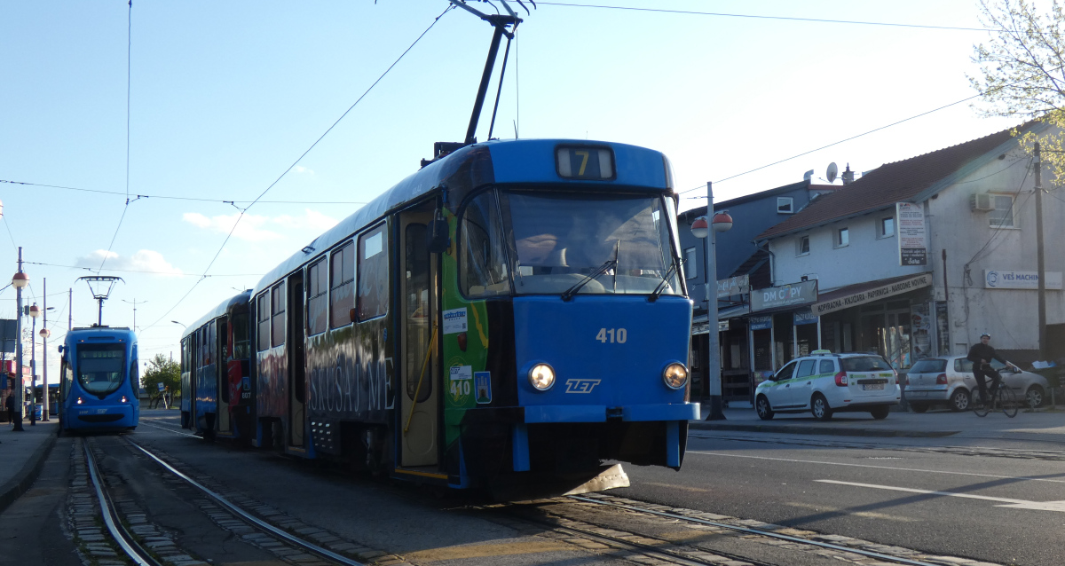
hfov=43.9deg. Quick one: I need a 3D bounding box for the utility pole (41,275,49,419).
[{"bbox_3d":[-27.164,3.708,73.838,0.400,7.950,0.400,0,-5,-19],"label":"utility pole"}]

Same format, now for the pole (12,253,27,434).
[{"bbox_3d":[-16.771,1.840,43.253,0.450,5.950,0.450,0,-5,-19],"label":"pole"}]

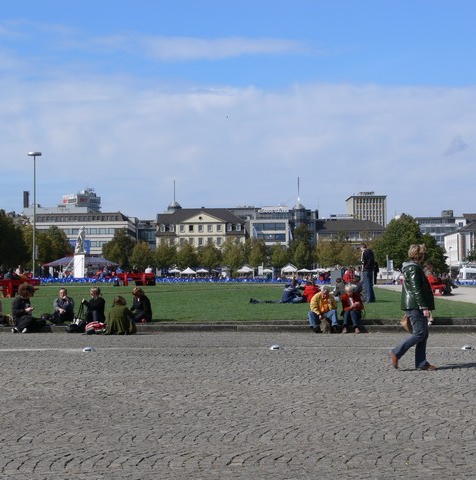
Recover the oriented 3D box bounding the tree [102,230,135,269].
[{"bbox_3d":[-21.363,2.771,195.000,5.720,8.940,5.720,0,-1,0],"label":"tree"}]

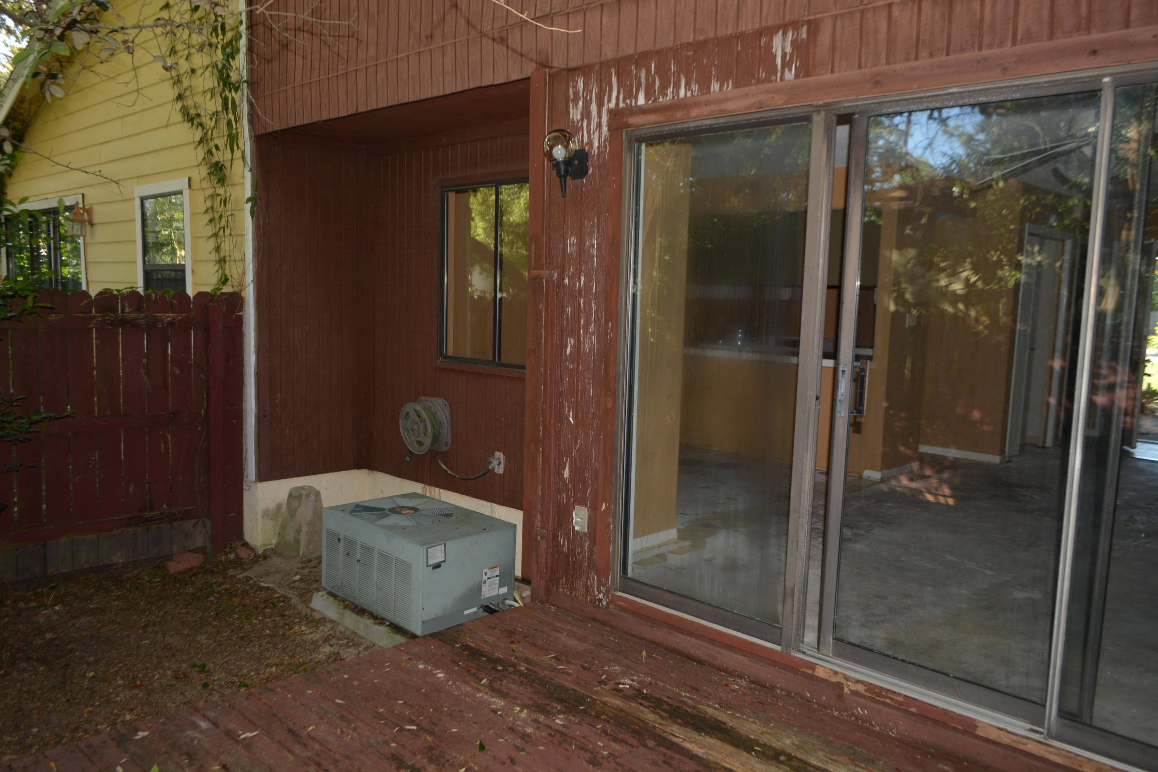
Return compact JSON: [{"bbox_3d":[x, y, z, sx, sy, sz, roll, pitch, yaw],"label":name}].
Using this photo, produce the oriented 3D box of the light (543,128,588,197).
[{"bbox_3d":[-0.063,-0.971,3.797,0.144,0.287,0.192,8,9,43],"label":"light"}]

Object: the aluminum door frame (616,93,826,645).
[{"bbox_3d":[0.528,-0.025,3.482,0.875,1.980,0.060,8,9,43],"label":"aluminum door frame"}]

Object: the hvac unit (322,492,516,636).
[{"bbox_3d":[-0.971,1.022,5.214,1.022,0.492,0.670,8,9,43],"label":"hvac unit"}]

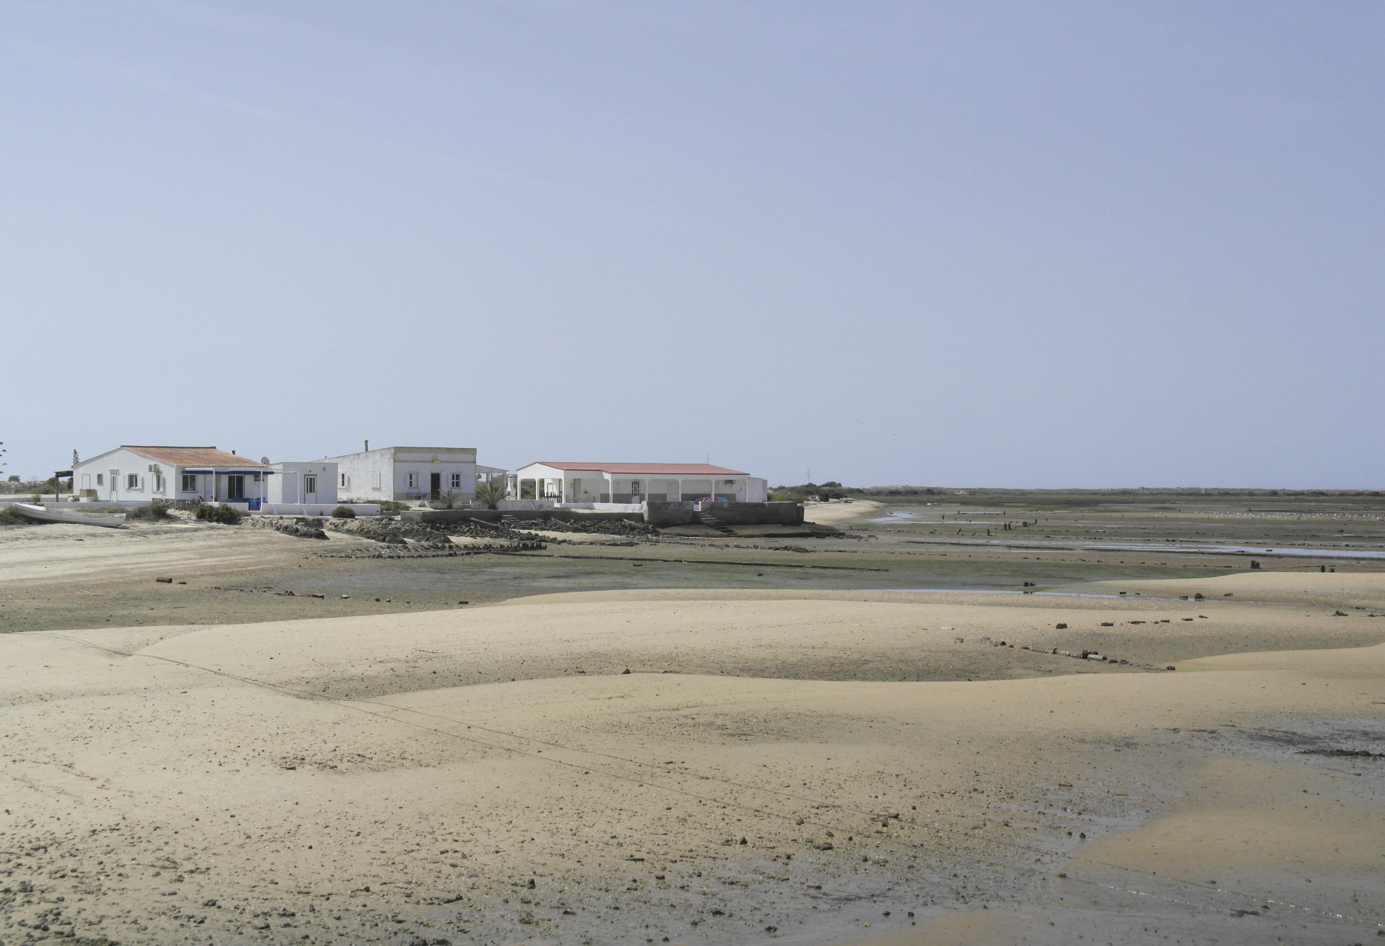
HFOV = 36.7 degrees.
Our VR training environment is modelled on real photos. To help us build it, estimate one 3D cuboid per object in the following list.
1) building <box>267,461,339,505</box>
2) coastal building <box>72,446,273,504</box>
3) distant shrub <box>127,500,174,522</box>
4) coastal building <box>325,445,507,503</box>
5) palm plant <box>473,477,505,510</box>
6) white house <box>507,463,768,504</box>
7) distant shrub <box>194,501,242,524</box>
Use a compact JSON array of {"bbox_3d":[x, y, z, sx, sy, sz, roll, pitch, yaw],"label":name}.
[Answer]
[{"bbox_3d":[-30.215,0.820,157.366,4.600,3.050,5.120,0,-1,41],"label":"building"},{"bbox_3d":[-38.907,0.201,156.298,13.740,4.170,8.406,0,-1,41],"label":"coastal building"},{"bbox_3d":[-35.855,2.486,137.984,3.076,1.309,2.200,0,0,-15],"label":"distant shrub"},{"bbox_3d":[-22.945,0.199,168.825,10.300,4.180,11.771,0,-1,41],"label":"coastal building"},{"bbox_3d":[-15.639,1.621,160.992,2.478,2.386,2.400,0,0,-6],"label":"palm plant"},{"bbox_3d":[-4.168,0.970,180.449,7.391,3.530,24.715,0,-1,41],"label":"white house"},{"bbox_3d":[-31.160,2.576,136.983,3.200,1.515,2.400,0,0,-13],"label":"distant shrub"}]

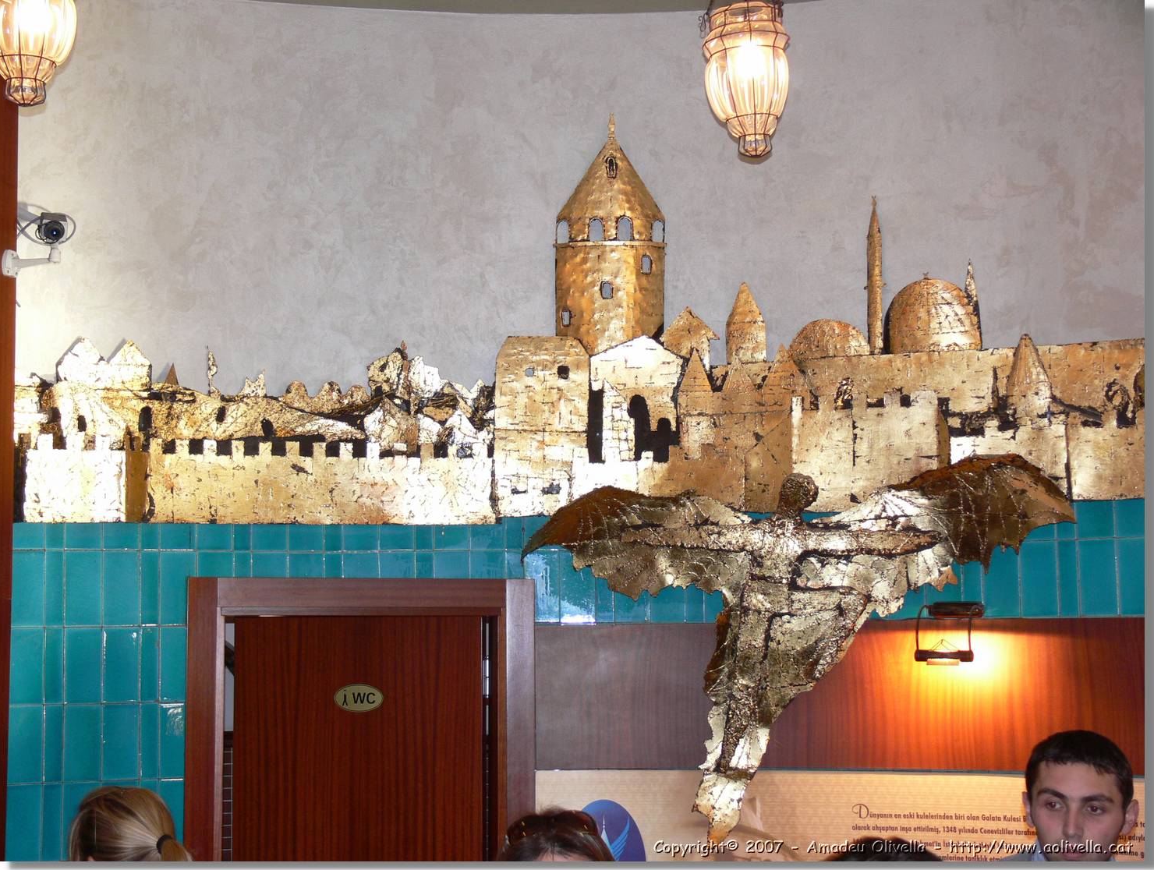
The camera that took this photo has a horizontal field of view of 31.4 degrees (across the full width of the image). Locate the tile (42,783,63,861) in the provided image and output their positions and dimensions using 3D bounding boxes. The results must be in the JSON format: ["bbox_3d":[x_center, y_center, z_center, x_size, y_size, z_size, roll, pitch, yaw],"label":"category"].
[{"bbox_3d":[-1.393,1.029,5.448,0.049,0.200,0.010,1,-6,-14],"label":"tile"}]

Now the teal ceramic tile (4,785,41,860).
[{"bbox_3d":[-1.468,1.026,5.429,0.096,0.200,0.010,1,-6,-14],"label":"teal ceramic tile"}]

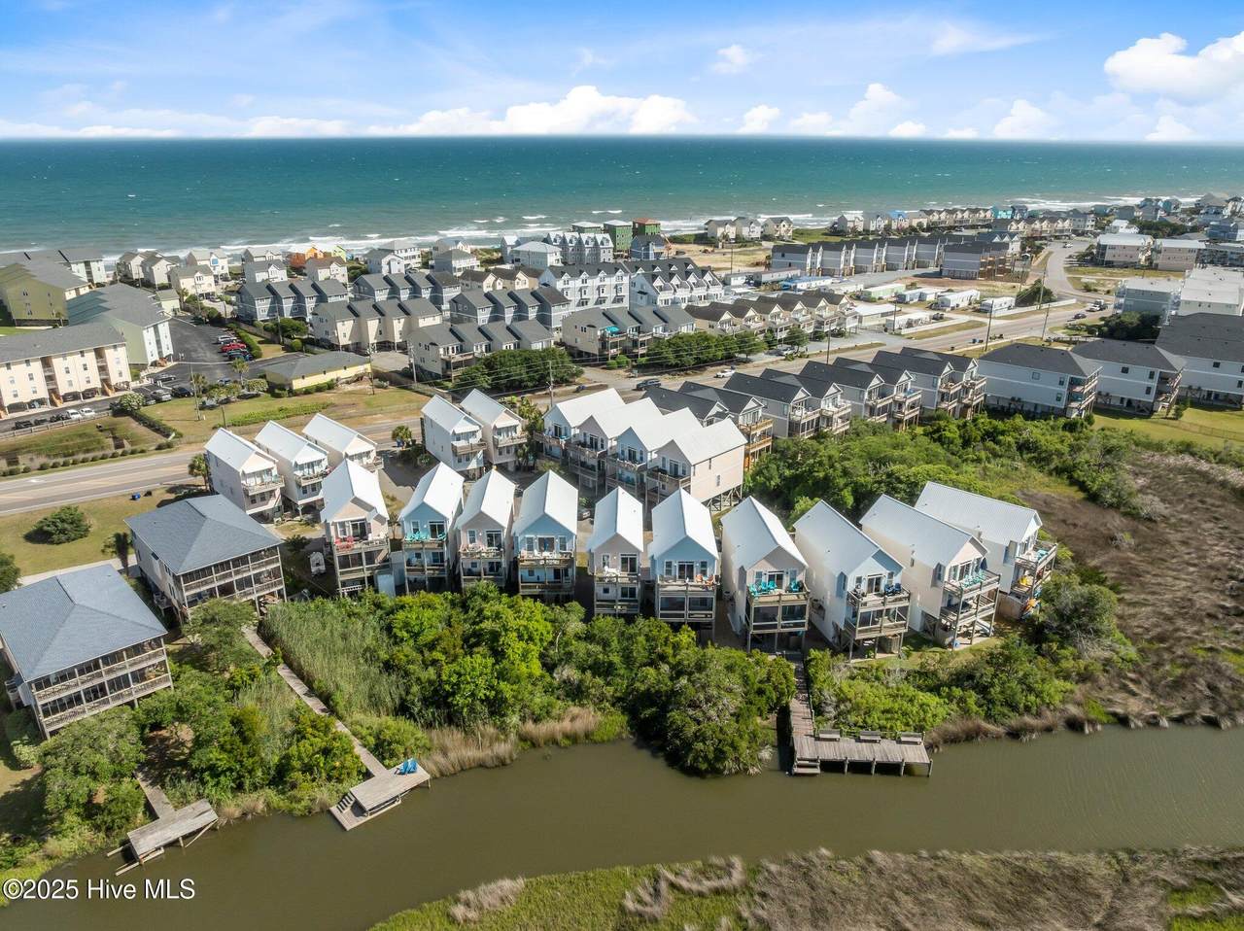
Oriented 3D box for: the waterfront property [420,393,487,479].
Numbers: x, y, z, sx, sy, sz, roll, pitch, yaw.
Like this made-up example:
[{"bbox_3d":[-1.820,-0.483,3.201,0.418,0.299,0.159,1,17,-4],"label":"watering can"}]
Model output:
[{"bbox_3d":[-25.500,-3.850,131.500,5.200,10.900,13.700,-12,24,-30],"label":"waterfront property"}]

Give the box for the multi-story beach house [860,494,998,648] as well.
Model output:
[{"bbox_3d":[32.700,10.870,92.930,6.400,11.500,14.000,-11,24,-27],"label":"multi-story beach house"}]

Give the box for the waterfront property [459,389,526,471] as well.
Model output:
[{"bbox_3d":[-19.950,-5.000,134.500,5.250,10.900,13.700,-12,24,-30],"label":"waterfront property"}]

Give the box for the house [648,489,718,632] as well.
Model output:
[{"bbox_3d":[6.650,10.550,93.200,6.400,11.600,14.000,1,21,1],"label":"house"}]

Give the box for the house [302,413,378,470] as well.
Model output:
[{"bbox_3d":[-39.162,-0.764,121.372,4.986,10.340,13.885,-18,28,-39],"label":"house"}]

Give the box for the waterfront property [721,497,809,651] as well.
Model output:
[{"bbox_3d":[14.784,11.066,90.208,6.393,10.947,14.244,-2,21,-5],"label":"waterfront property"}]

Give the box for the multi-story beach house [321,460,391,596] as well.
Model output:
[{"bbox_3d":[-30.601,7.000,99.954,6.393,11.219,14.802,-7,22,-19],"label":"multi-story beach house"}]

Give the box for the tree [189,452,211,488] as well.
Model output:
[{"bbox_3d":[-59.956,0.958,123.273,2.900,5.600,2.900,0,21,0],"label":"tree"}]

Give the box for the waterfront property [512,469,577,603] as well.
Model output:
[{"bbox_3d":[-8.300,8.600,98.100,6.400,11.600,13.900,-1,21,-2],"label":"waterfront property"}]

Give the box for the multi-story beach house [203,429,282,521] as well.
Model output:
[{"bbox_3d":[-50.900,1.800,116.700,5.300,10.800,14.000,-18,28,-40],"label":"multi-story beach house"}]

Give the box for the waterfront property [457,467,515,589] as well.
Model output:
[{"bbox_3d":[-15.159,7.956,98.569,5.341,10.544,14.153,-1,21,-3],"label":"waterfront property"}]

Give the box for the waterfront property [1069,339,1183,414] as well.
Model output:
[{"bbox_3d":[97.000,-17.800,167.300,19.300,12.100,10.300,17,27,37],"label":"waterfront property"}]

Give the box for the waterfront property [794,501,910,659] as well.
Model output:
[{"bbox_3d":[23.533,11.394,89.424,6.393,10.964,14.040,-5,22,-14],"label":"waterfront property"}]

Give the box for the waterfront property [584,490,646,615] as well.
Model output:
[{"bbox_3d":[-0.381,9.952,93.482,5.341,10.568,14.261,0,21,0],"label":"waterfront property"}]

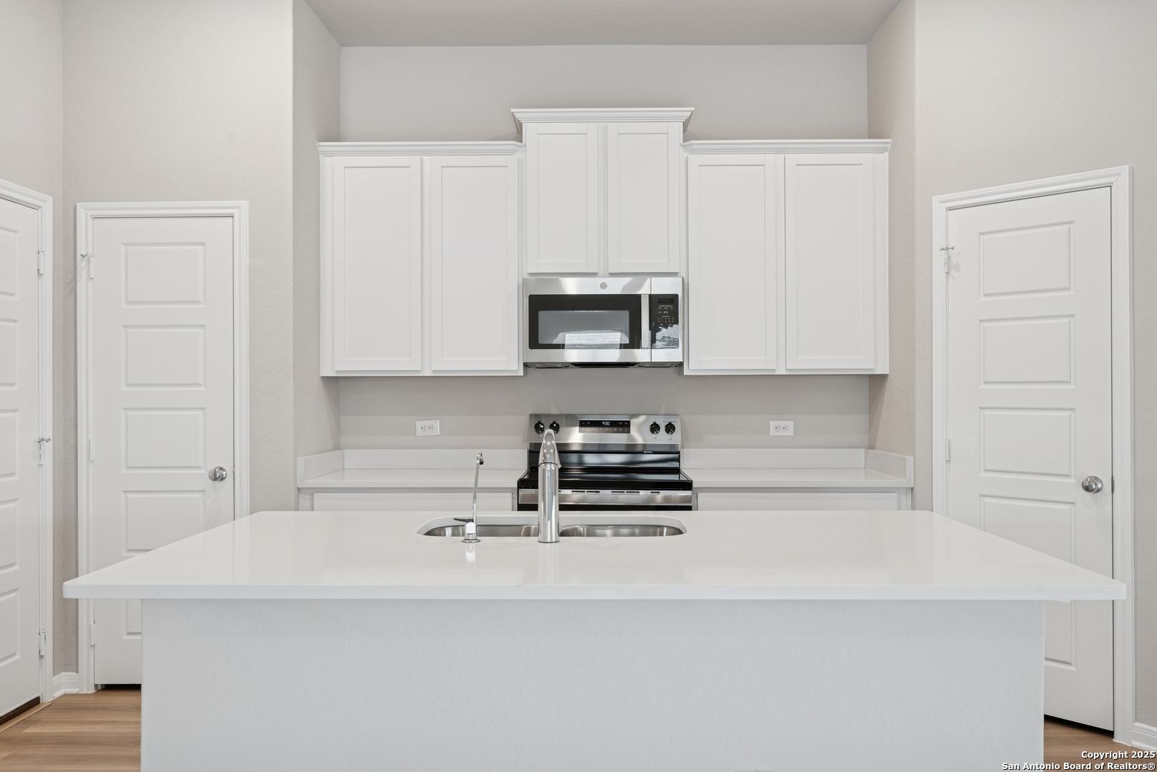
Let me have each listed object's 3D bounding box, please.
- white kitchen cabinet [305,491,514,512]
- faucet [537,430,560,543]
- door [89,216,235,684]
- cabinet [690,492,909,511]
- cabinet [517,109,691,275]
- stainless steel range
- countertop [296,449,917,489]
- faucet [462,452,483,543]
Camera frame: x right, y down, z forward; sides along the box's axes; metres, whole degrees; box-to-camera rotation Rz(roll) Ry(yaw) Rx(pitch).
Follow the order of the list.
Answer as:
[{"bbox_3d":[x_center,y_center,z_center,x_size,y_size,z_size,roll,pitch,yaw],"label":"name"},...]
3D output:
[{"bbox_3d":[-0.728,0.883,3.800,0.920,0.880,0.600,0,0,1],"label":"white kitchen cabinet"},{"bbox_3d":[-0.073,0.259,2.145,0.058,0.285,0.230,0,0,1],"label":"faucet"},{"bbox_3d":[-1.804,0.283,3.500,0.610,2.032,0.042,0,0,1],"label":"door"},{"bbox_3d":[0.970,0.883,3.760,0.920,0.880,0.600,0,0,1],"label":"cabinet"},{"bbox_3d":[0.117,-0.896,3.890,0.820,0.765,0.360,0,0,1],"label":"cabinet"},{"bbox_3d":[0.123,0.733,3.735,0.760,1.185,0.670,0,0,1],"label":"stainless steel range"},{"bbox_3d":[0.126,0.380,3.765,2.680,0.130,0.610,0,0,1],"label":"countertop"},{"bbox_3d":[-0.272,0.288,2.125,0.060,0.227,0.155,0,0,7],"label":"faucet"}]

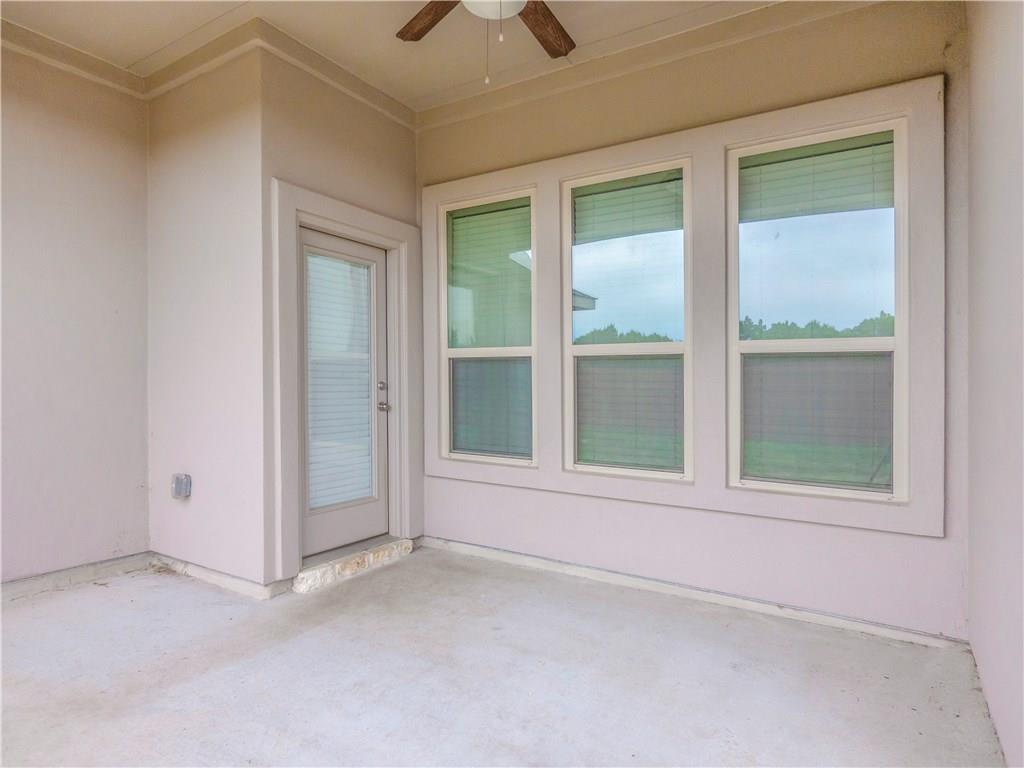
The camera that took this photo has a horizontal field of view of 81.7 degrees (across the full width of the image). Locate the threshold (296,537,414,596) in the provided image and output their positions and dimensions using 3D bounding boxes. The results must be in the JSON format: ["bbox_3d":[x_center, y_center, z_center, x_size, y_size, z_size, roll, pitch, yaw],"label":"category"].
[{"bbox_3d":[-1.023,1.143,3.838,0.180,0.120,0.920,1,1,32],"label":"threshold"}]

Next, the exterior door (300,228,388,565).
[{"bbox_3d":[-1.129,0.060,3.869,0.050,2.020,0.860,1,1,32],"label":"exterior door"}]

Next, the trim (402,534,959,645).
[{"bbox_3d":[0.684,1.170,3.526,3.180,0.075,0.030,1,1,32],"label":"trim"}]

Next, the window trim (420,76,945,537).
[{"bbox_3d":[0.673,-0.366,3.520,3.070,2.105,0.055,1,1,32],"label":"window trim"}]

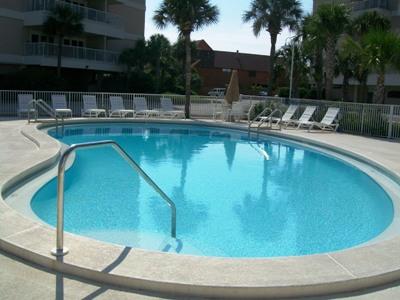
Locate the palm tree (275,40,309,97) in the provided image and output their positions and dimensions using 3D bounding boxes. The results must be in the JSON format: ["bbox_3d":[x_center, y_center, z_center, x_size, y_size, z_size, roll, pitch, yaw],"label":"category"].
[{"bbox_3d":[7.594,-6.310,35.428,2.900,5.870,2.900,2,8,0],"label":"palm tree"}]

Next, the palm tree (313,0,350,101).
[{"bbox_3d":[7.622,-5.284,25.002,2.500,6.880,2.500,2,8,0],"label":"palm tree"}]

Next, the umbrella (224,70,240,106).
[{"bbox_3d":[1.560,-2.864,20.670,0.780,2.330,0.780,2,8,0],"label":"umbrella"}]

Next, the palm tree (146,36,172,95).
[{"bbox_3d":[-4.111,-8.058,41.490,2.700,6.730,2.700,2,8,0],"label":"palm tree"}]

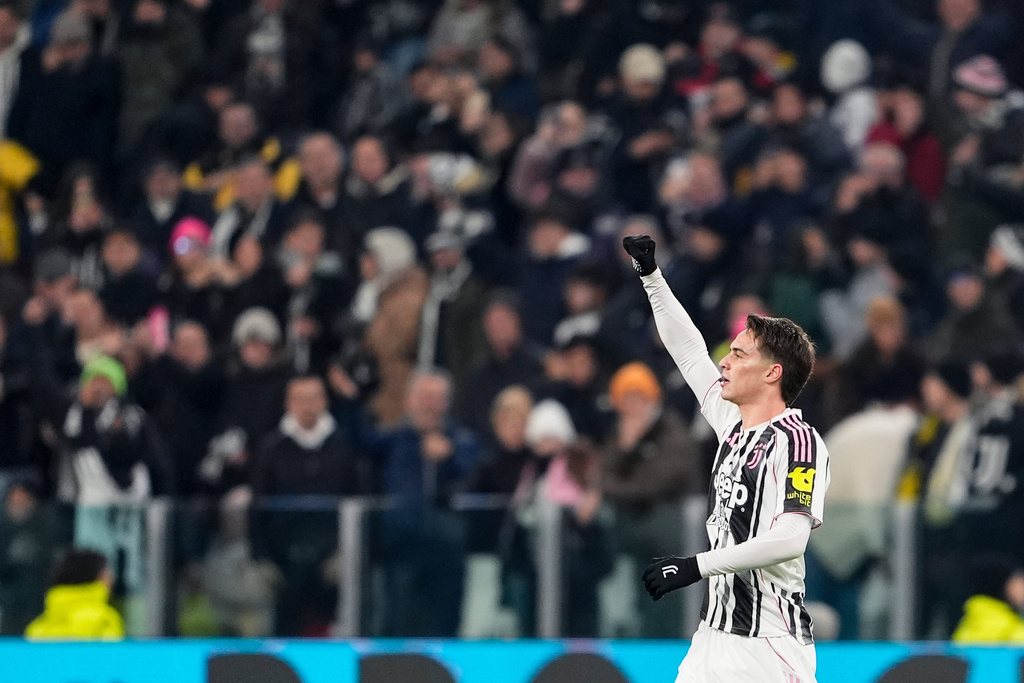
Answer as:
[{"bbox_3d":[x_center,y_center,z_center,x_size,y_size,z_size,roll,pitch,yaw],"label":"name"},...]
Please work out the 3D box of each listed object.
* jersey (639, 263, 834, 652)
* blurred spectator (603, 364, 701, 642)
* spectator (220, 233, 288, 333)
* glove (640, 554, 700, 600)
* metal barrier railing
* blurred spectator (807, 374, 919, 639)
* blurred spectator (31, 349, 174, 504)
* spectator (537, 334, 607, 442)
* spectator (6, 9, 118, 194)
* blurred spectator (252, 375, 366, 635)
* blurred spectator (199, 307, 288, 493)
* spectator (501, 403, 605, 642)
[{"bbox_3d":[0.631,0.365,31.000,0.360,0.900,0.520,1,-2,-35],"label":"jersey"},{"bbox_3d":[0.523,0.903,43.000,0.520,1.650,0.400,0,-2,11],"label":"blurred spectator"},{"bbox_3d":[-1.115,0.379,49.081,0.500,1.700,0.380,0,-1,11],"label":"spectator"},{"bbox_3d":[0.444,0.643,31.300,0.165,0.095,0.085,-23,-2,-6],"label":"glove"},{"bbox_3d":[-0.094,1.089,42.000,3.200,1.050,0.080,0,-2,0],"label":"metal barrier railing"},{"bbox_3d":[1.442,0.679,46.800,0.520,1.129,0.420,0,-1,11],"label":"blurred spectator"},{"bbox_3d":[-1.914,0.896,52.976,0.580,1.680,0.400,0,-2,9],"label":"blurred spectator"},{"bbox_3d":[0.233,0.799,43.900,0.500,1.600,0.380,0,-2,9],"label":"spectator"},{"bbox_3d":[-2.026,-0.627,51.281,0.520,1.740,0.400,0,-1,14],"label":"spectator"},{"bbox_3d":[-0.850,1.012,47.481,0.520,1.740,0.380,0,-1,0],"label":"blurred spectator"},{"bbox_3d":[-1.123,0.706,48.281,0.520,1.700,0.400,0,-1,9],"label":"blurred spectator"},{"bbox_3d":[0.156,0.959,42.800,0.460,1.500,0.360,0,-2,17],"label":"spectator"}]

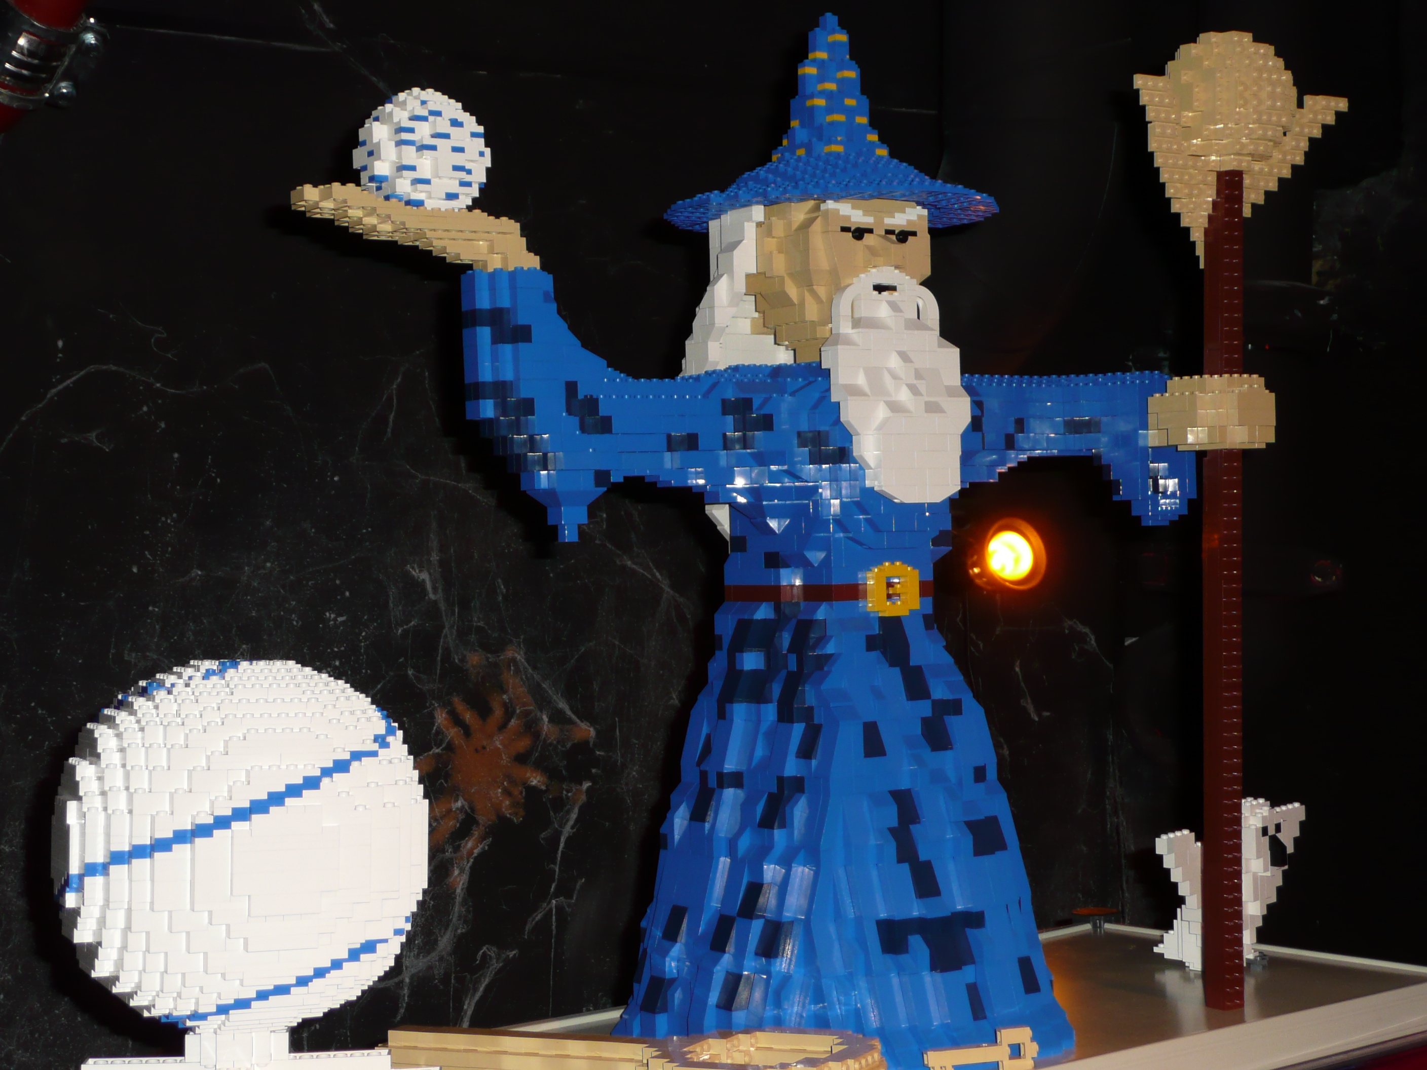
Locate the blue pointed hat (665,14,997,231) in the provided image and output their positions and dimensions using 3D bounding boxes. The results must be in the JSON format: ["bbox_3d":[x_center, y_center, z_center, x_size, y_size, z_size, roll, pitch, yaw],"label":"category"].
[{"bbox_3d":[0.069,-0.248,1.400,0.195,0.120,0.195,-1,0,0],"label":"blue pointed hat"}]

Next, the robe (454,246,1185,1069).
[{"bbox_3d":[0.068,0.070,1.372,0.437,0.431,0.260,-2,0,-33],"label":"robe"}]

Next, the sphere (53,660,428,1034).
[{"bbox_3d":[-0.229,0.152,1.160,0.177,0.183,0.177,0,0,-24],"label":"sphere"}]

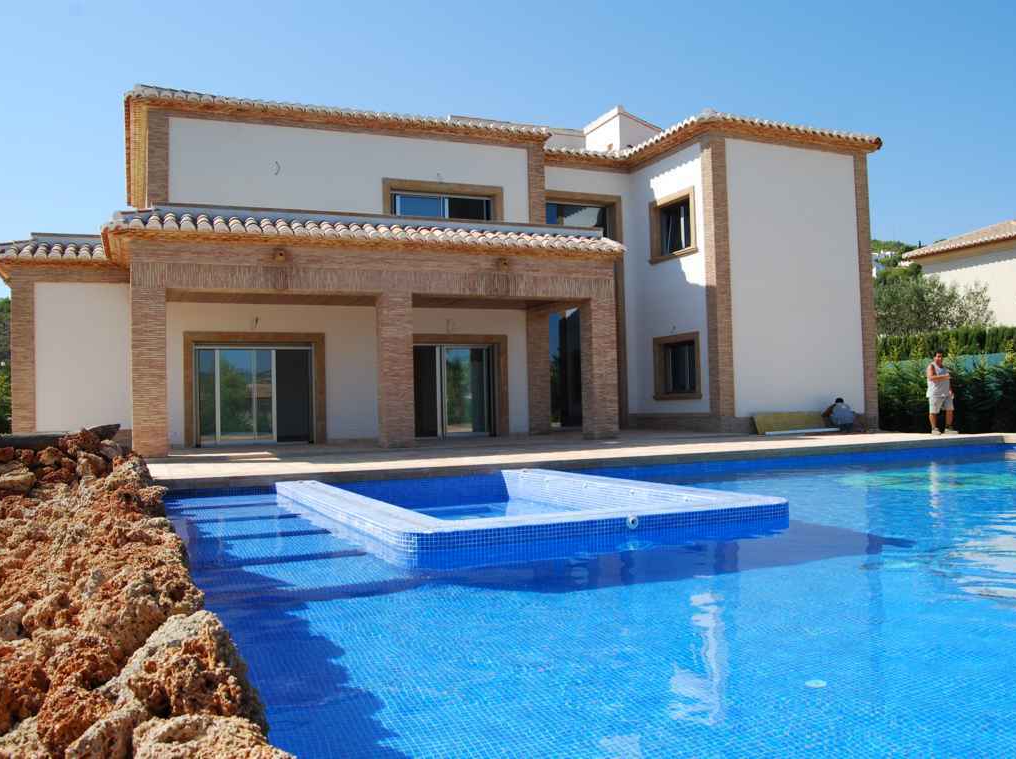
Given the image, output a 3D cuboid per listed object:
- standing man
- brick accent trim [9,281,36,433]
[{"bbox_3d":[8.632,0.256,17.100,0.580,1.710,0.420,-1,-2,-7],"label":"standing man"},{"bbox_3d":[-9.715,-0.270,17.123,0.420,3.364,0.420,-1,-2,-23],"label":"brick accent trim"}]

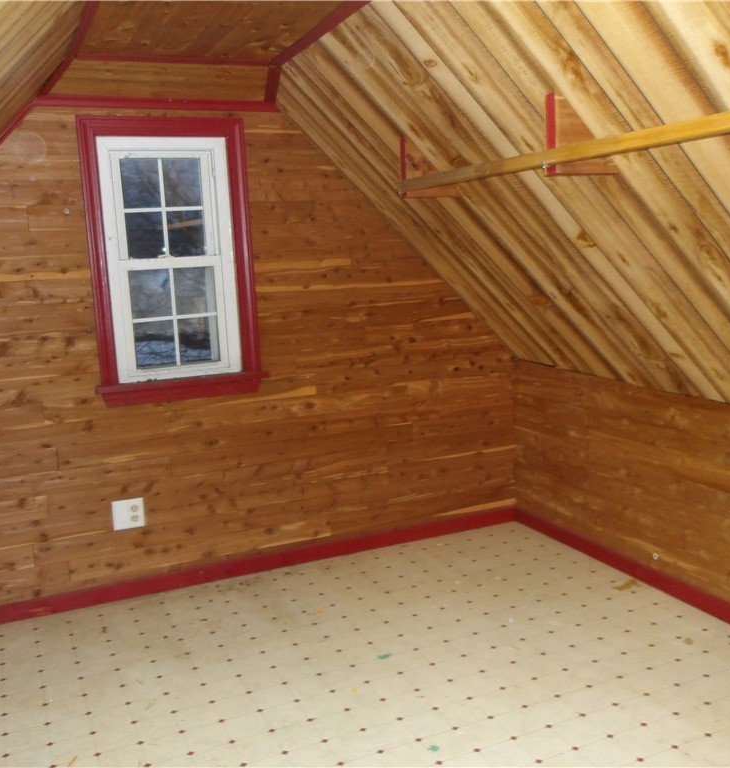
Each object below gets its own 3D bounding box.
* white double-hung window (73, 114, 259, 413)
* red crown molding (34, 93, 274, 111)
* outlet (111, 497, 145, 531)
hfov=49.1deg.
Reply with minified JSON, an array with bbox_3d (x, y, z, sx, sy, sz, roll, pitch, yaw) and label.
[{"bbox_3d":[-0.727,-0.467,3.063,0.640,1.065,0.090,-6,9,-23],"label":"white double-hung window"},{"bbox_3d":[-0.746,-1.036,2.963,0.900,0.038,0.030,-6,9,-23],"label":"red crown molding"},{"bbox_3d":[-0.916,0.508,3.104,0.116,0.115,0.012,-6,9,-23],"label":"outlet"}]

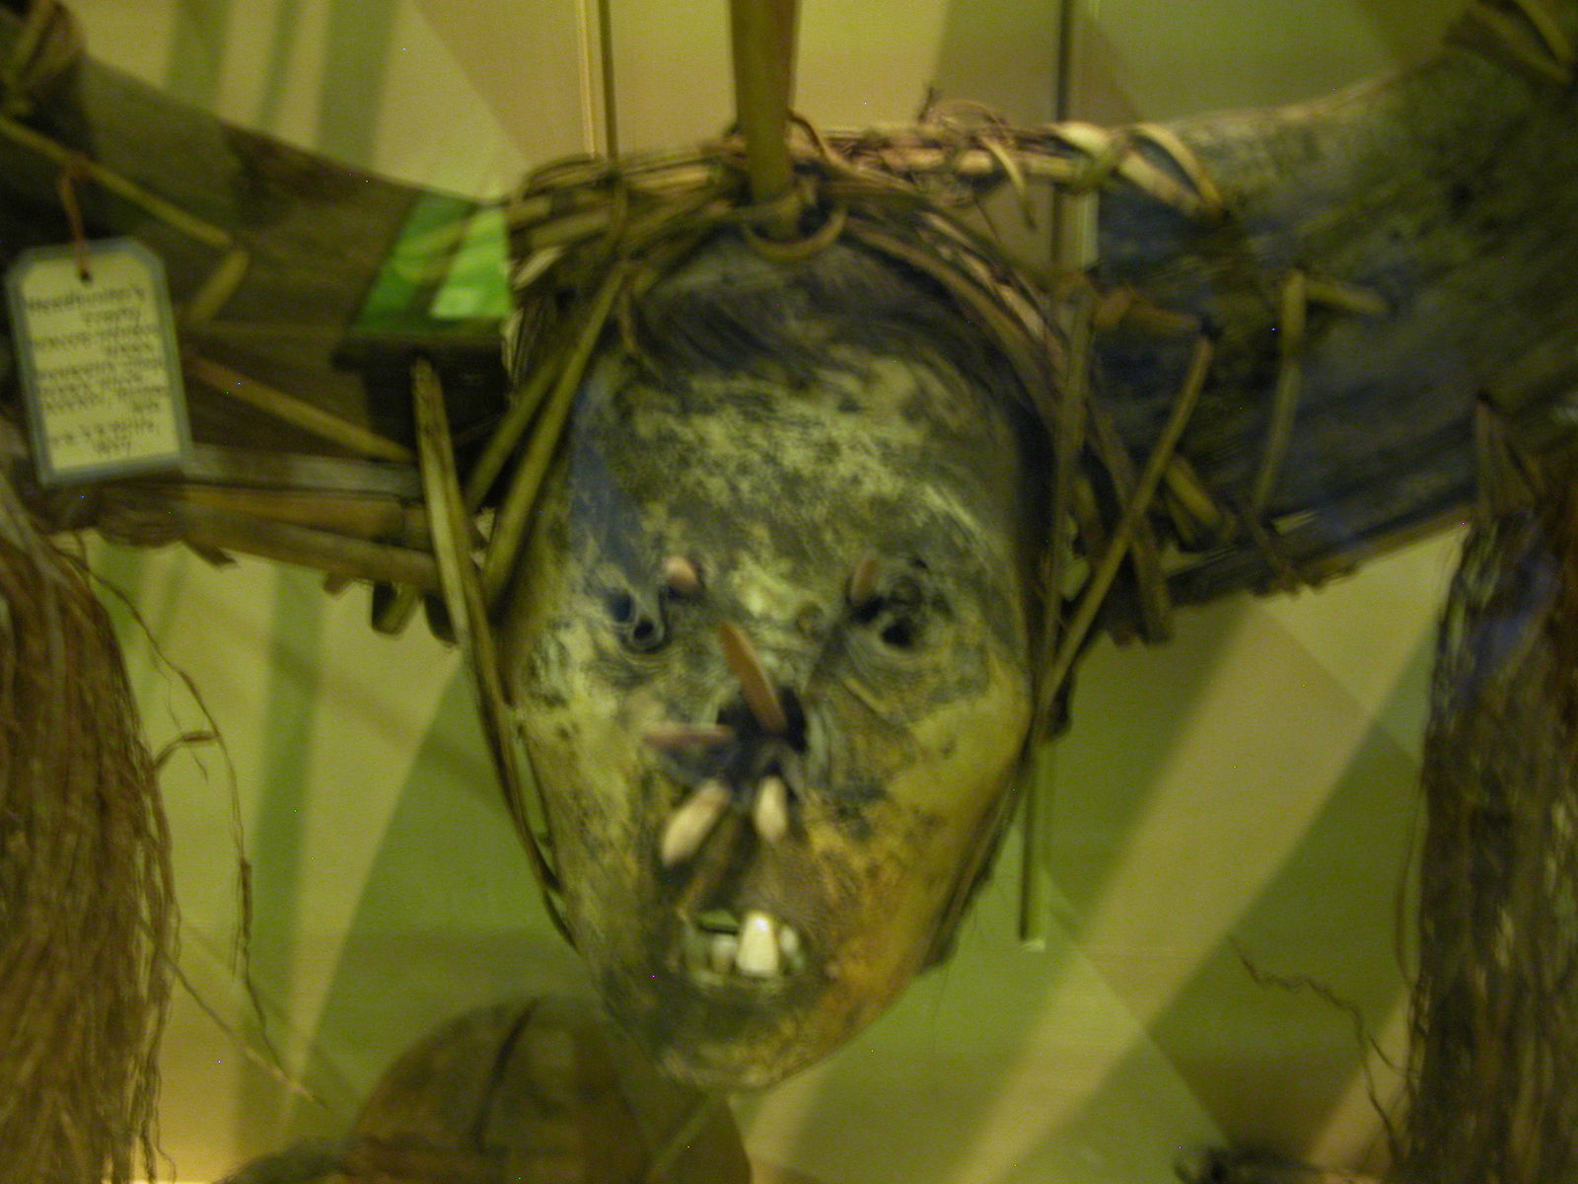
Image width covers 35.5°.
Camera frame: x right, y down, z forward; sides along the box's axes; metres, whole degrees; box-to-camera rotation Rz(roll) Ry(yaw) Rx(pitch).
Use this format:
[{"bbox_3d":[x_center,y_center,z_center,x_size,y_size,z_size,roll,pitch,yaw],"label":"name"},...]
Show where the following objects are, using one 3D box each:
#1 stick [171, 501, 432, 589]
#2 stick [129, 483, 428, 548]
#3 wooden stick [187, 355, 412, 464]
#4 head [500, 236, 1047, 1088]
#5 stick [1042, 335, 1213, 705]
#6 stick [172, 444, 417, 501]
[{"bbox_3d":[-0.131,-0.012,0.665,0.074,0.009,0.009,11,0,0],"label":"stick"},{"bbox_3d":[-0.138,-0.021,0.665,0.080,0.009,0.009,6,0,0],"label":"stick"},{"bbox_3d":[-0.132,-0.049,0.665,0.066,0.006,0.006,23,0,0],"label":"wooden stick"},{"bbox_3d":[-0.005,0.018,0.655,0.141,0.222,0.160,3,5,3],"label":"head"},{"bbox_3d":[0.089,-0.019,0.650,0.005,0.104,0.005,23,0,0],"label":"stick"},{"bbox_3d":[-0.133,-0.033,0.665,0.067,0.008,0.008,5,0,0],"label":"stick"}]

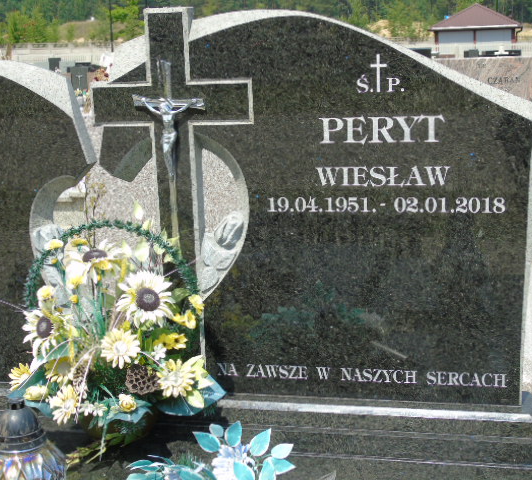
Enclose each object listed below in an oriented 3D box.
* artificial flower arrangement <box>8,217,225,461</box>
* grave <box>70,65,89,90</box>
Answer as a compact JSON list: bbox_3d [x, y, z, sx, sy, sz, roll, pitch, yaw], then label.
[{"bbox_3d":[-0.340,0.219,2.270,0.460,0.500,0.340,-1,10,6],"label":"artificial flower arrangement"},{"bbox_3d":[-5.994,-5.096,32.000,0.580,0.900,0.160,0,10,12],"label":"grave"}]

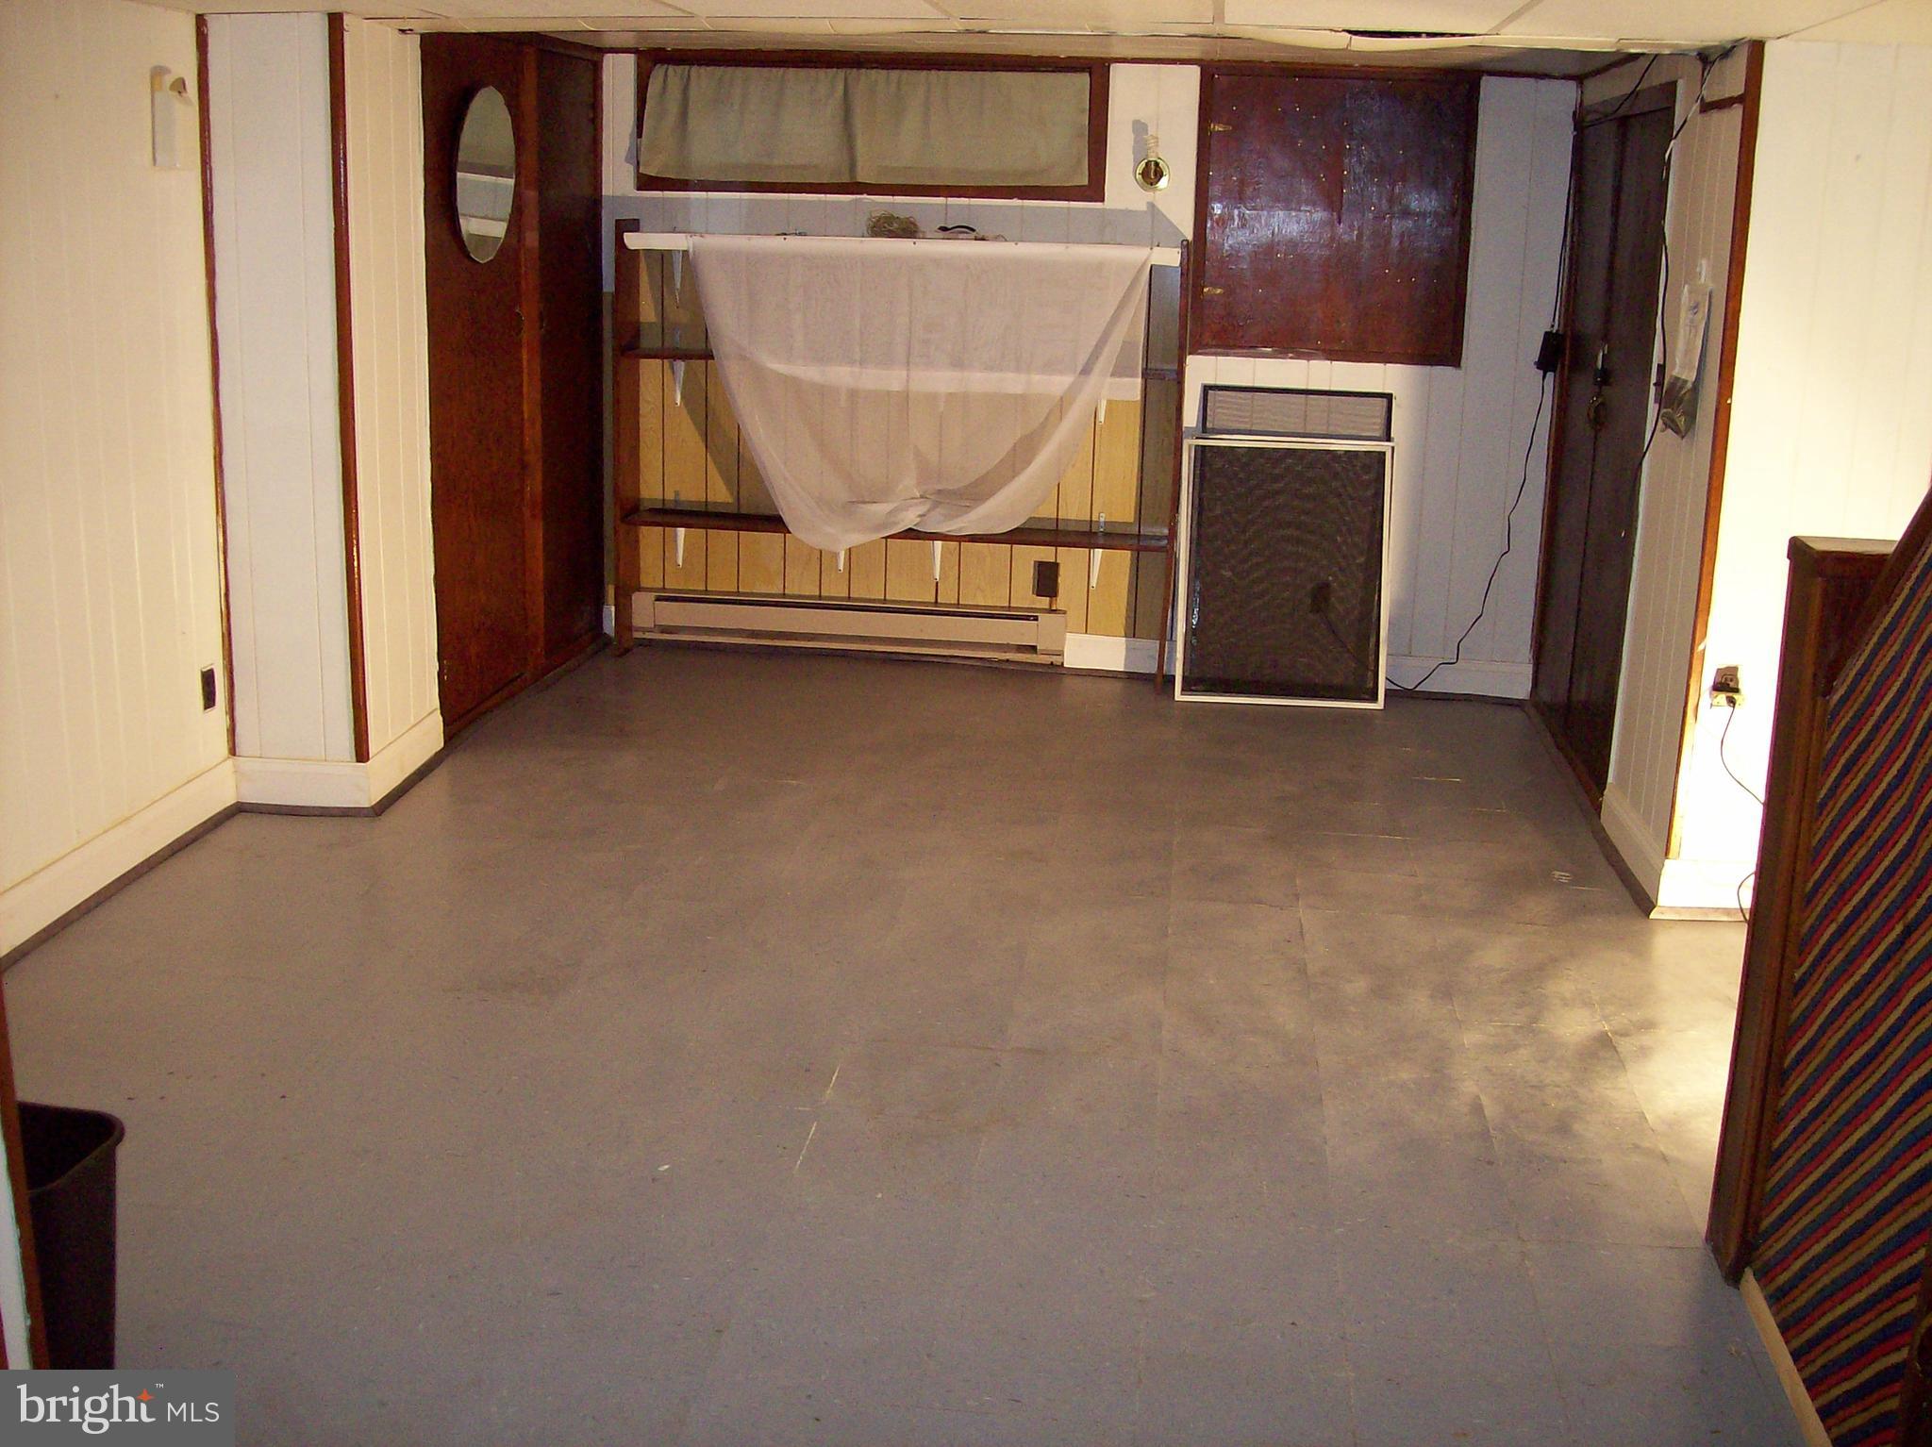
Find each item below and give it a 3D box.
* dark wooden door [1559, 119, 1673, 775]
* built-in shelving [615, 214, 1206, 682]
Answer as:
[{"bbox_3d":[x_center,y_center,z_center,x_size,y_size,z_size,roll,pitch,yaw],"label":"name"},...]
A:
[{"bbox_3d":[1.881,-0.784,5.731,0.050,1.835,0.640,3,15,6],"label":"dark wooden door"},{"bbox_3d":[-0.248,-0.917,6.853,1.930,1.505,0.230,3,15,6],"label":"built-in shelving"}]

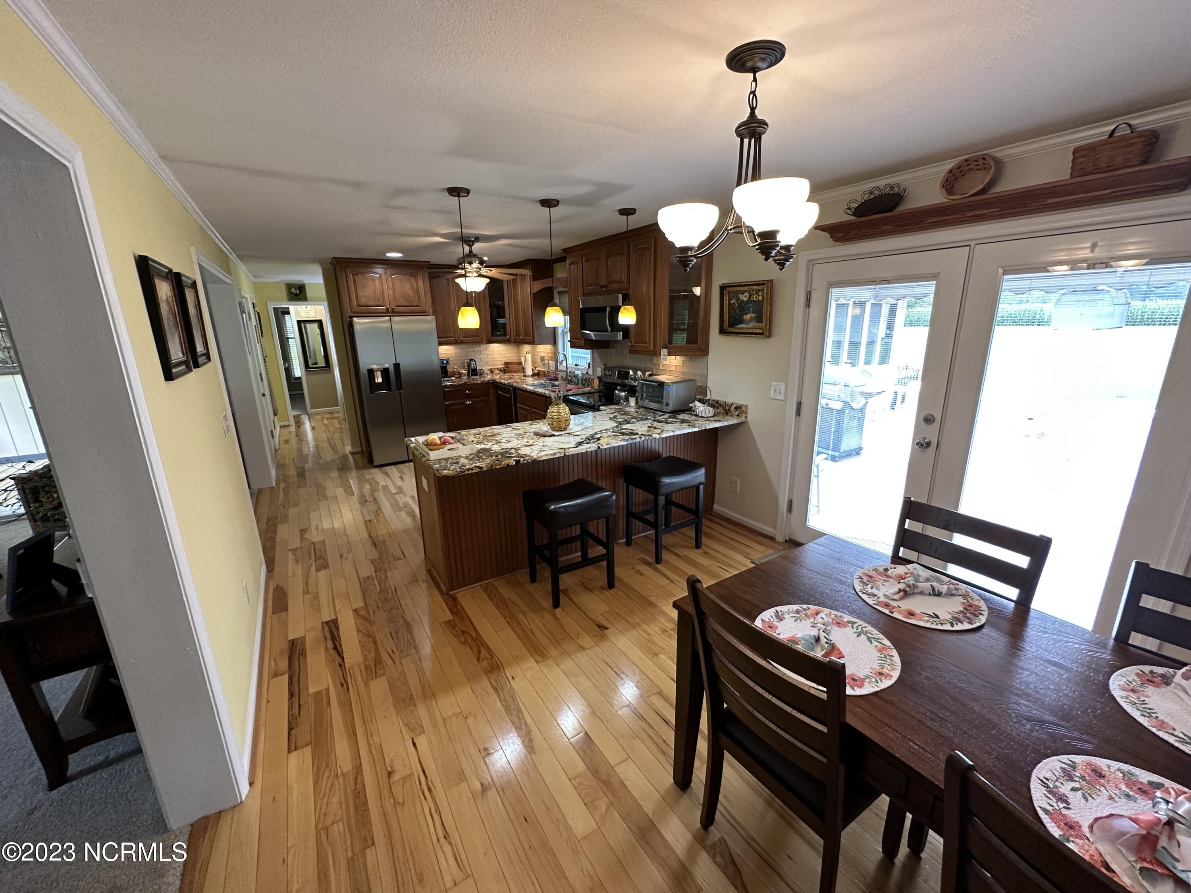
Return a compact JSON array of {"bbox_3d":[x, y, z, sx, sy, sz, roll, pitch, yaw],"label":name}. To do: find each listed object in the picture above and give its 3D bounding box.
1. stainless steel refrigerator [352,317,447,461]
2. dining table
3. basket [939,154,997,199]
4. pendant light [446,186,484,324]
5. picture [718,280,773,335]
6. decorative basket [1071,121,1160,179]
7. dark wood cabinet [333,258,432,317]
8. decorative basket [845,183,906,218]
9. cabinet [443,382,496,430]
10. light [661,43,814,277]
[{"bbox_3d":[-2.582,-0.777,6.306,0.920,1.763,0.860,-10,17,-30],"label":"stainless steel refrigerator"},{"bbox_3d":[1.067,0.994,1.342,0.920,0.760,1.560,-10,17,-30],"label":"dining table"},{"bbox_3d":[1.840,-1.306,2.369,0.078,0.222,0.222,13,5,-34],"label":"basket"},{"bbox_3d":[-0.767,-1.085,2.821,0.134,0.758,0.134,-10,17,-30],"label":"pendant light"},{"bbox_3d":[1.161,-1.065,3.749,0.040,0.402,0.488,-10,17,-30],"label":"picture"},{"bbox_3d":[2.087,-1.194,1.948,0.125,0.178,0.215,-10,17,-30],"label":"decorative basket"},{"bbox_3d":[-2.707,-2.004,6.159,1.070,0.655,0.600,-10,17,-30],"label":"dark wood cabinet"},{"bbox_3d":[1.574,-1.374,2.715,0.170,0.149,0.325,-10,17,-30],"label":"decorative basket"},{"bbox_3d":[-1.911,-0.521,7.047,0.750,0.880,0.610,-10,17,-30],"label":"cabinet"},{"bbox_3d":[0.501,-0.855,1.479,0.490,0.578,0.525,-10,17,-30],"label":"light"}]

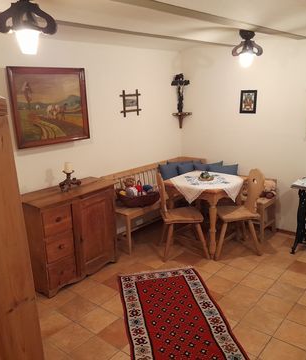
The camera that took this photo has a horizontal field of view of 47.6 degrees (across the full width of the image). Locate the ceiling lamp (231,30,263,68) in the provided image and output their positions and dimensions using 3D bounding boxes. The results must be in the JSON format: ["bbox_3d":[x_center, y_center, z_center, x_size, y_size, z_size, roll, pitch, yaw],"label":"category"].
[{"bbox_3d":[0.906,-1.261,3.347,0.283,0.347,0.283,2,14,15],"label":"ceiling lamp"}]

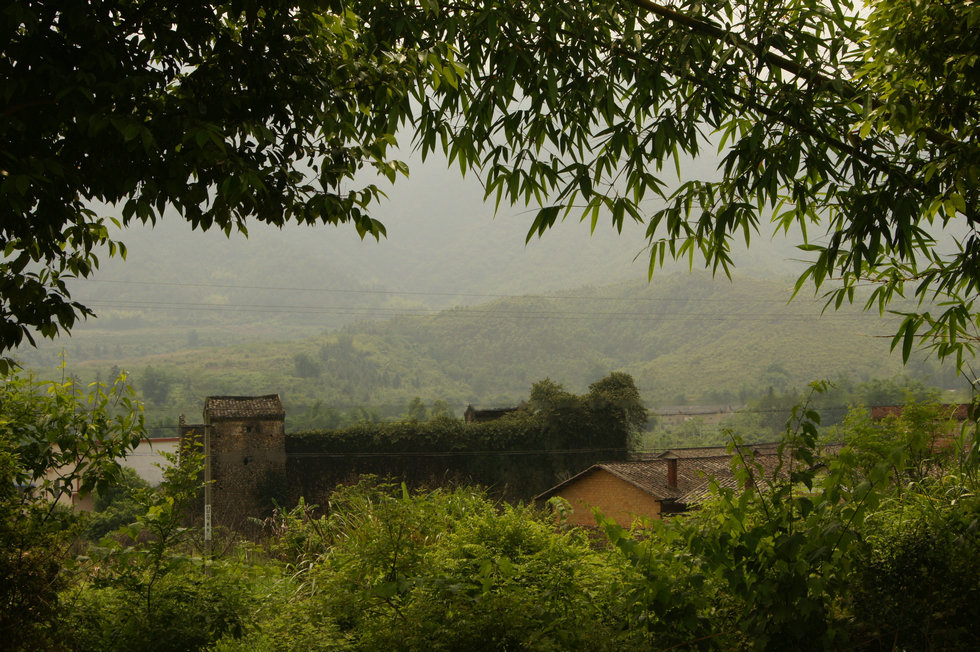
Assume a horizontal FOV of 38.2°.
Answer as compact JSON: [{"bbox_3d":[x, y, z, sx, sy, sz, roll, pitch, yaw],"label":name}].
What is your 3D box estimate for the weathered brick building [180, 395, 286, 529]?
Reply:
[{"bbox_3d":[-15.650,8.200,86.000,5.800,8.000,5.200,0,1,-16],"label":"weathered brick building"}]

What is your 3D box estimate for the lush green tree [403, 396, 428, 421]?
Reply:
[{"bbox_3d":[-12.100,14.600,230.000,4.200,6.000,4.200,0,1,-16],"label":"lush green tree"}]

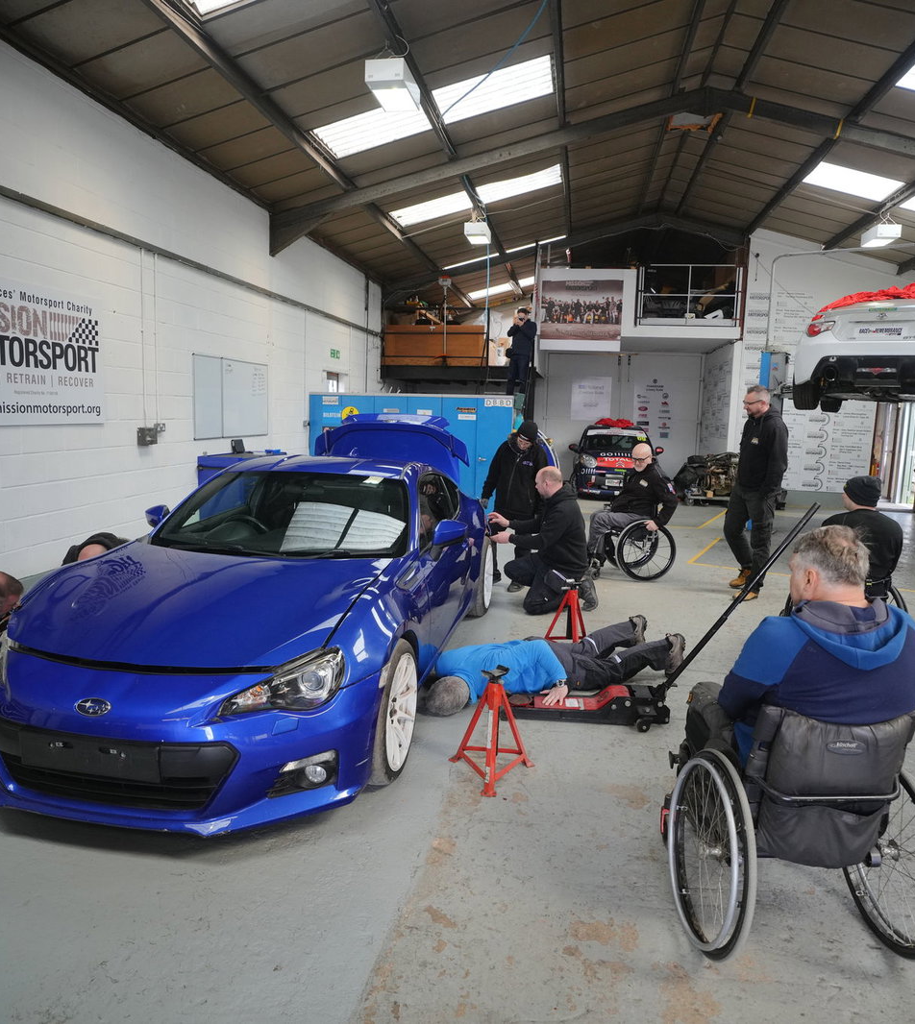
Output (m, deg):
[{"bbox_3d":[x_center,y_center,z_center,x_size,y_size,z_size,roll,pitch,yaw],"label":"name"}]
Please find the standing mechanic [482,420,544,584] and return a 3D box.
[{"bbox_3d":[0.543,-0.093,6.447,0.570,1.550,0.440,5,9,21],"label":"standing mechanic"}]

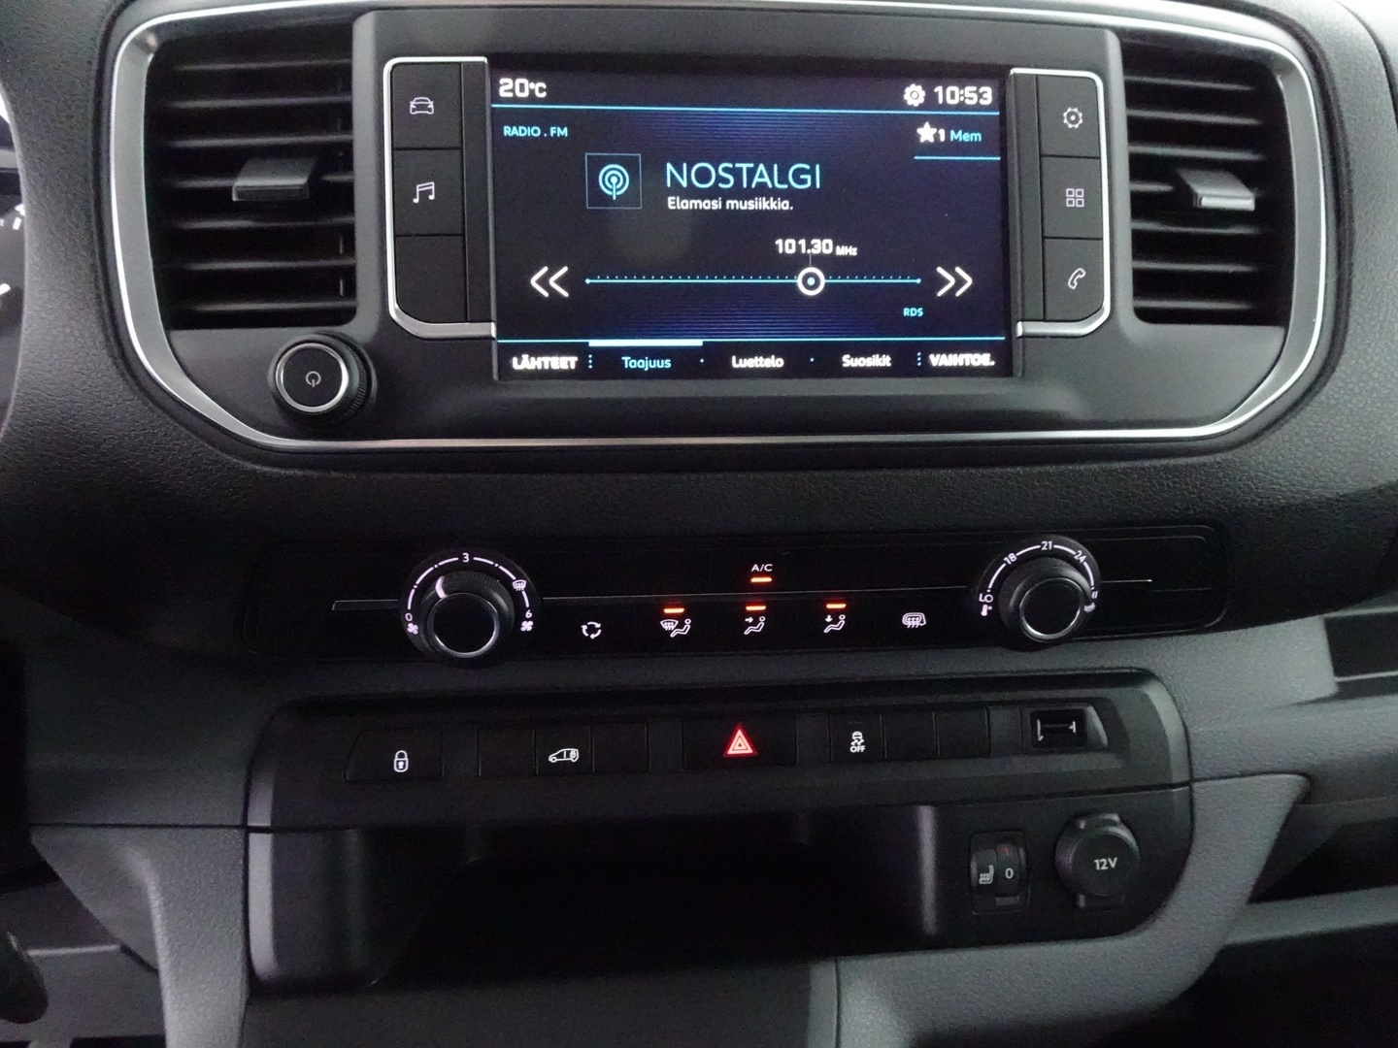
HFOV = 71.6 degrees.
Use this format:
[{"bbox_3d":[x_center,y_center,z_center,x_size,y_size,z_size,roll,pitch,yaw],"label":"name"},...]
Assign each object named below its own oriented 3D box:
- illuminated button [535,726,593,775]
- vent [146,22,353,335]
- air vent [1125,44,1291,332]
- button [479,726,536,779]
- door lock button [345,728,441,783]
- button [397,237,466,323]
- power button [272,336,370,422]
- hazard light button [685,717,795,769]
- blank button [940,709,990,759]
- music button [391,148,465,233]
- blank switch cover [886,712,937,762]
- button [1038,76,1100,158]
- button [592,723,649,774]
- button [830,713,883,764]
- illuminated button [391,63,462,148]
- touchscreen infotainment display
[{"bbox_3d":[-0.040,0.067,0.288,0.017,0.015,0.008,-1,-8,-4],"label":"illuminated button"},{"bbox_3d":[-0.127,-0.098,0.286,0.059,0.086,0.030,-2,0,-1],"label":"vent"},{"bbox_3d":[0.158,-0.106,0.317,0.059,0.089,0.028,-1,-2,-12],"label":"air vent"},{"bbox_3d":[-0.056,0.067,0.287,0.017,0.015,0.008,-1,-8,-4],"label":"button"},{"bbox_3d":[-0.089,0.068,0.285,0.027,0.015,0.008,-1,-8,-4],"label":"door lock button"},{"bbox_3d":[-0.077,-0.070,0.281,0.020,0.025,0.007,-1,-2,-4],"label":"button"},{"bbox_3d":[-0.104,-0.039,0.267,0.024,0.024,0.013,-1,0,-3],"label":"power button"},{"bbox_3d":[0.013,0.070,0.312,0.036,0.016,0.007,-1,-5,-4],"label":"hazard light button"},{"bbox_3d":[0.086,0.069,0.318,0.017,0.016,0.007,-1,-5,-4],"label":"blank button"},{"bbox_3d":[-0.078,-0.095,0.282,0.020,0.025,0.007,-1,-2,-4],"label":"music button"},{"bbox_3d":[0.068,0.069,0.317,0.017,0.016,0.007,-1,-5,-4],"label":"blank switch cover"},{"bbox_3d":[0.112,-0.124,0.298,0.019,0.024,0.008,-2,0,-8],"label":"button"},{"bbox_3d":[-0.025,0.071,0.309,0.017,0.016,0.007,-1,-5,-4],"label":"button"},{"bbox_3d":[0.051,0.069,0.315,0.018,0.016,0.007,-1,-5,-4],"label":"button"},{"bbox_3d":[-0.079,-0.121,0.283,0.020,0.025,0.007,-1,-2,-4],"label":"illuminated button"},{"bbox_3d":[0.015,-0.089,0.292,0.155,0.092,0.010,-1,0,-5],"label":"touchscreen infotainment display"}]

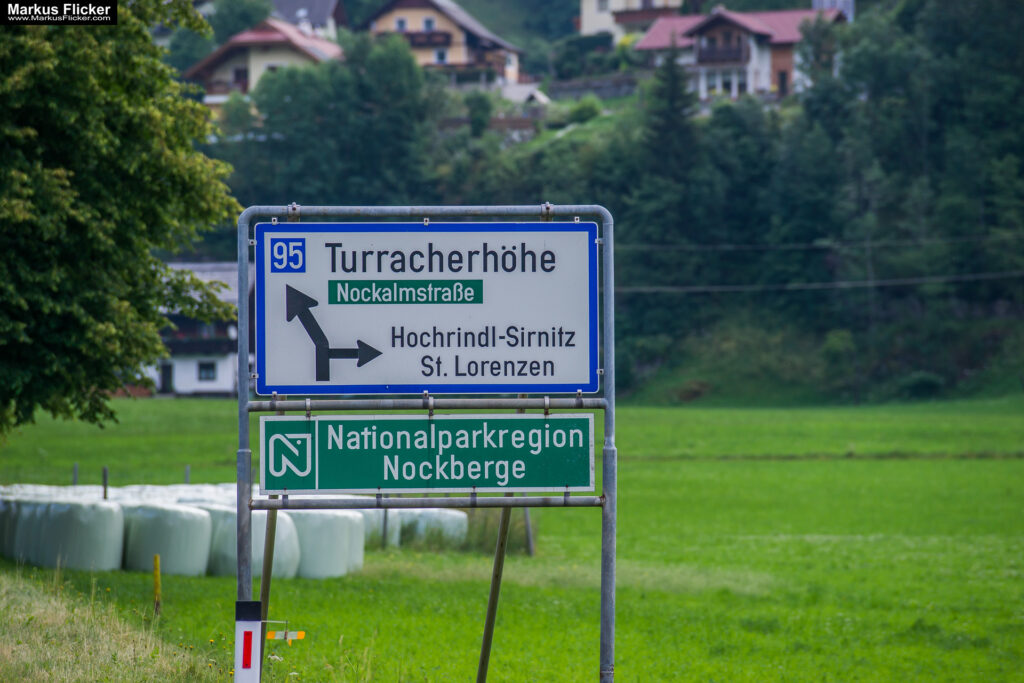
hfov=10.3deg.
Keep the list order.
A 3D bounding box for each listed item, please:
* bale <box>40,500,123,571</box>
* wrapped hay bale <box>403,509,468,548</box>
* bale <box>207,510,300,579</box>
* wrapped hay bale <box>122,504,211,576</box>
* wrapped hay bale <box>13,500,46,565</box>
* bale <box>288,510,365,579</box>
[{"bbox_3d":[-6.644,3.026,87.600,1.350,1.100,1.350,0,0,0],"label":"bale"},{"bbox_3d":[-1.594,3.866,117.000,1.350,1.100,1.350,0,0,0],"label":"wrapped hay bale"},{"bbox_3d":[-3.949,3.141,87.600,1.350,1.100,1.350,0,0,0],"label":"bale"},{"bbox_3d":[-5.304,3.087,87.600,1.350,1.100,1.350,0,0,0],"label":"wrapped hay bale"},{"bbox_3d":[-7.204,3.049,89.200,1.350,1.100,1.350,0,0,0],"label":"wrapped hay bale"},{"bbox_3d":[-2.982,3.177,88.600,1.350,1.100,1.350,0,0,0],"label":"bale"}]

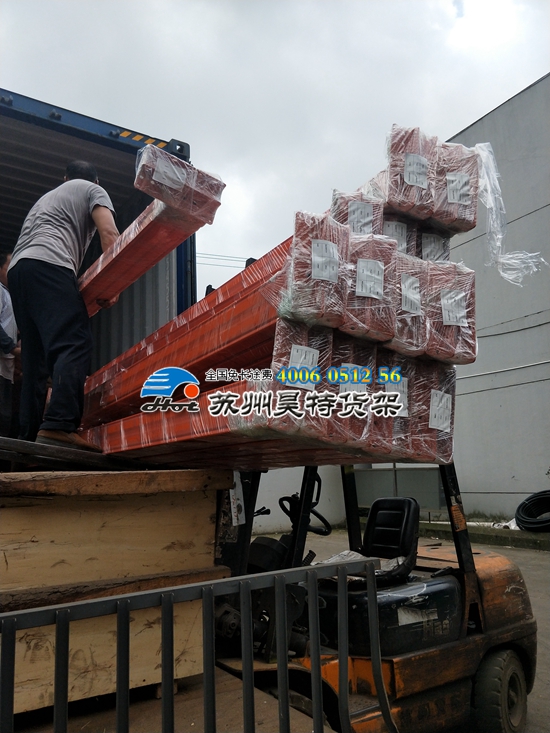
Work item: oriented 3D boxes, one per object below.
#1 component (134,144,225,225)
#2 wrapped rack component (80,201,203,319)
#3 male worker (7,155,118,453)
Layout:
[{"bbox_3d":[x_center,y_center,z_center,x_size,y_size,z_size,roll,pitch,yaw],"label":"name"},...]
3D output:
[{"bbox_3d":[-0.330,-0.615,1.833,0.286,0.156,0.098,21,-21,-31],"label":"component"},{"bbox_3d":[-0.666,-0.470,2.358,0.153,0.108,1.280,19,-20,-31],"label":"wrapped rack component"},{"bbox_3d":[-1.120,-0.390,2.820,0.520,1.620,0.600,-5,-11,10],"label":"male worker"}]

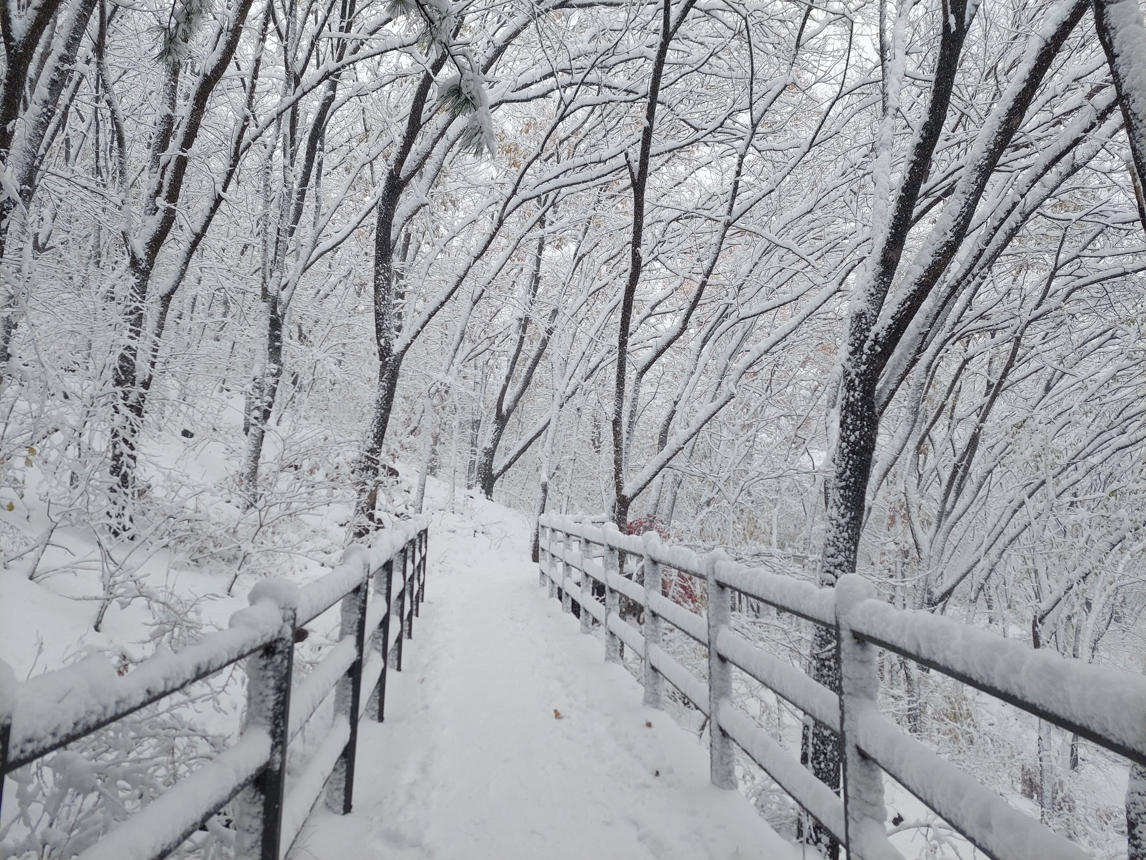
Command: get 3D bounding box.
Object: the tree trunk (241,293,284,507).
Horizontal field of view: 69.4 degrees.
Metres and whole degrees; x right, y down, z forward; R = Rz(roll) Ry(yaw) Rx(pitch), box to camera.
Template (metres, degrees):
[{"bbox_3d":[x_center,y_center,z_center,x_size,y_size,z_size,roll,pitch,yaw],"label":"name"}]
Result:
[{"bbox_3d":[-4.772,-0.506,12.703,0.400,3.360,0.360,5,-11,-21],"label":"tree trunk"}]

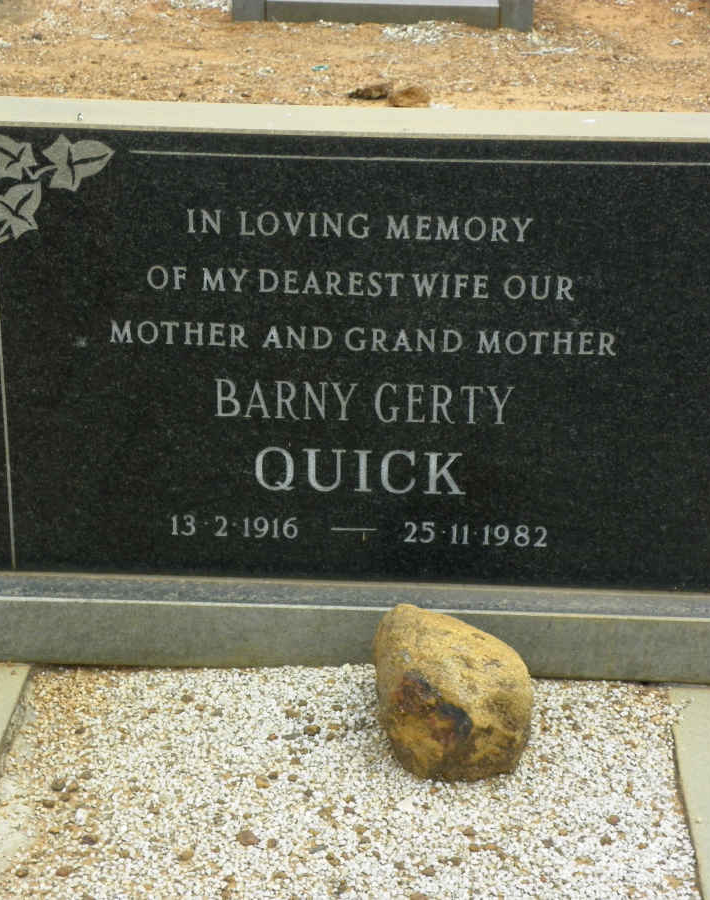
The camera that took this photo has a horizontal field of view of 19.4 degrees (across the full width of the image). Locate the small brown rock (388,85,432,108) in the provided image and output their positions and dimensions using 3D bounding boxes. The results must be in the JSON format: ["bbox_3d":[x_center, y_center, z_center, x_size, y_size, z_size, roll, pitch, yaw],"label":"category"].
[{"bbox_3d":[0.135,-0.868,5.120,0.107,0.047,0.085,2,23,2],"label":"small brown rock"}]

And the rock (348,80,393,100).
[{"bbox_3d":[0.039,-0.894,5.187,0.113,0.040,0.085,2,23,2],"label":"rock"}]

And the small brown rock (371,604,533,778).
[{"bbox_3d":[0.104,0.257,2.205,0.168,0.175,0.160,2,23,2],"label":"small brown rock"}]

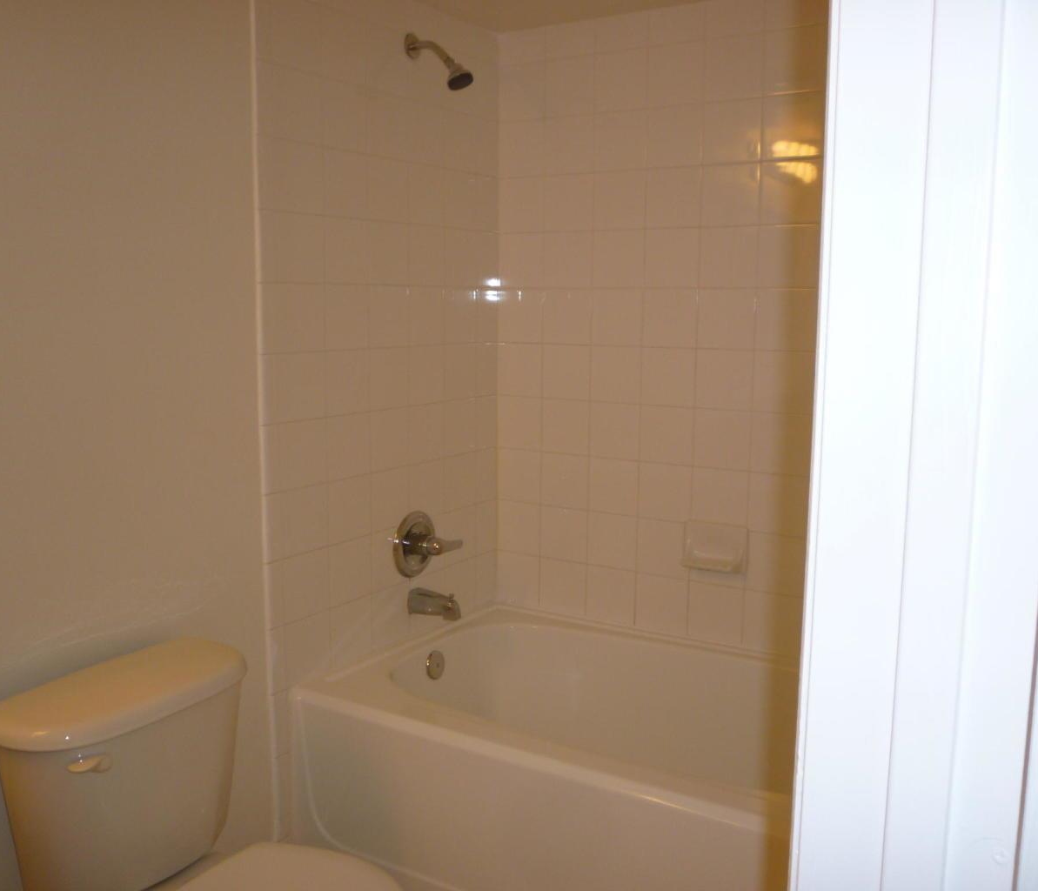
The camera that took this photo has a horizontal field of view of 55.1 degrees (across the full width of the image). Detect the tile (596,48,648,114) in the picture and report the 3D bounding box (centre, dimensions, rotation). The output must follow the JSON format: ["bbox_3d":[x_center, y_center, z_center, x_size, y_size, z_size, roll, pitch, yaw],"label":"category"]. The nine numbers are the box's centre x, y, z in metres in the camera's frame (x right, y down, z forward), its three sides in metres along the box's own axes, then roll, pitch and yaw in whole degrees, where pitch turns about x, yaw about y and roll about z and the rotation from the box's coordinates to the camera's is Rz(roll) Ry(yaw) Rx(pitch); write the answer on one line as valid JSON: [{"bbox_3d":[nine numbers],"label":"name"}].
[{"bbox_3d":[0.270,-0.949,2.578,0.151,0.151,0.010,6,10,32],"label":"tile"}]

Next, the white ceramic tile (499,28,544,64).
[{"bbox_3d":[0.012,-1.100,2.754,0.152,0.087,0.009,5,9,32],"label":"white ceramic tile"}]

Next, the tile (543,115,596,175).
[{"bbox_3d":[0.139,-0.812,2.699,0.152,0.152,0.009,6,10,32],"label":"tile"}]

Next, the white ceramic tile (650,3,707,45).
[{"bbox_3d":[0.401,-1.058,2.497,0.152,0.086,0.009,6,10,32],"label":"white ceramic tile"}]

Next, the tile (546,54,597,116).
[{"bbox_3d":[0.140,-0.964,2.677,0.152,0.152,0.009,6,10,32],"label":"tile"}]

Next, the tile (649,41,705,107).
[{"bbox_3d":[0.401,-0.937,2.512,0.151,0.151,0.010,5,9,32],"label":"tile"}]

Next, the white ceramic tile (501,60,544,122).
[{"bbox_3d":[0.012,-0.970,2.747,0.150,0.149,0.010,6,10,32],"label":"white ceramic tile"}]

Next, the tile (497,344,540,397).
[{"bbox_3d":[0.006,-0.215,2.854,0.150,0.149,0.010,6,10,32],"label":"tile"}]

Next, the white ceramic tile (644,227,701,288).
[{"bbox_3d":[0.397,-0.484,2.584,0.152,0.152,0.008,5,9,32],"label":"white ceramic tile"}]

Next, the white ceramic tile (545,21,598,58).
[{"bbox_3d":[0.142,-1.078,2.643,0.151,0.081,0.010,6,10,32],"label":"white ceramic tile"}]

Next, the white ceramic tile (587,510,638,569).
[{"bbox_3d":[0.260,0.263,2.756,0.149,0.149,0.010,6,10,32],"label":"white ceramic tile"}]

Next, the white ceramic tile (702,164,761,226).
[{"bbox_3d":[0.523,-0.618,2.458,0.152,0.152,0.010,6,10,32],"label":"white ceramic tile"}]

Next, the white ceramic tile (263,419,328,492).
[{"bbox_3d":[-0.505,0.022,2.257,0.009,0.152,0.192,5,9,32],"label":"white ceramic tile"}]

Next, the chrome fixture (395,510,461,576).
[{"bbox_3d":[-0.234,0.262,2.602,0.085,0.175,0.196,5,9,32],"label":"chrome fixture"}]

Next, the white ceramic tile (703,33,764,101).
[{"bbox_3d":[0.531,-0.928,2.440,0.152,0.152,0.008,5,9,32],"label":"white ceramic tile"}]

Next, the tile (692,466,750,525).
[{"bbox_3d":[0.523,0.136,2.589,0.152,0.152,0.008,5,9,32],"label":"tile"}]

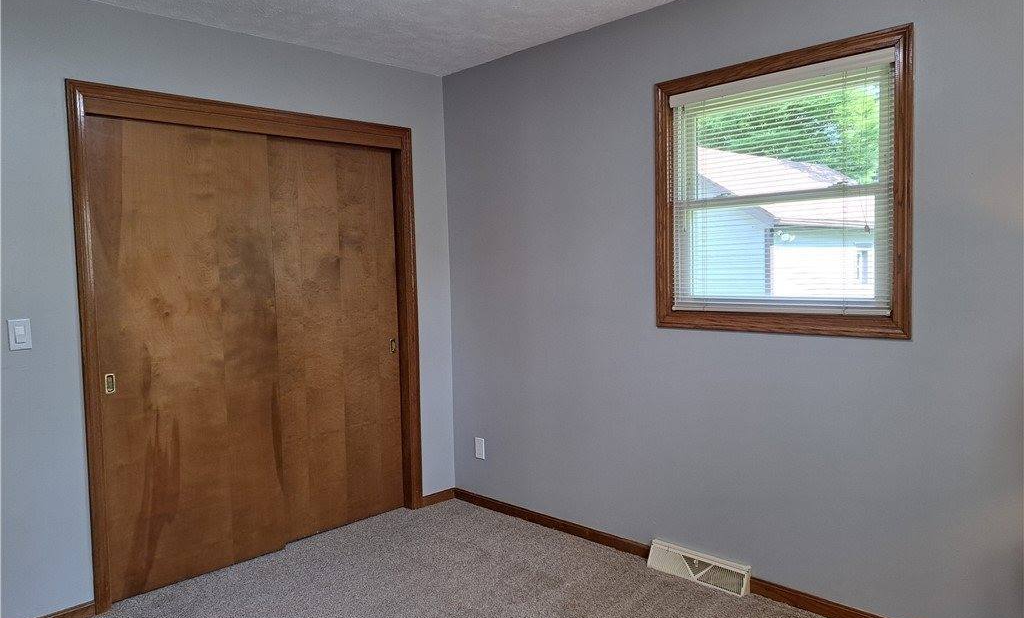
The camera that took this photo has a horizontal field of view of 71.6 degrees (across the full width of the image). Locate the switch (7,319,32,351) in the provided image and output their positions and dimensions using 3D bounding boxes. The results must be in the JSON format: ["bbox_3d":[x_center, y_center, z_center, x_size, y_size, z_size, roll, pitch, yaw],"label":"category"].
[{"bbox_3d":[-1.819,0.095,2.627,0.011,0.115,0.070,2,5,45],"label":"switch"}]

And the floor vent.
[{"bbox_3d":[0.780,1.090,3.008,0.458,0.114,0.050,2,5,45],"label":"floor vent"}]

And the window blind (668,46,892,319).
[{"bbox_3d":[0.996,-0.436,2.721,0.868,0.902,0.035,2,5,45],"label":"window blind"}]

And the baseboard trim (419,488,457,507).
[{"bbox_3d":[-0.418,1.081,4.064,0.013,0.072,0.240,2,5,45],"label":"baseboard trim"}]

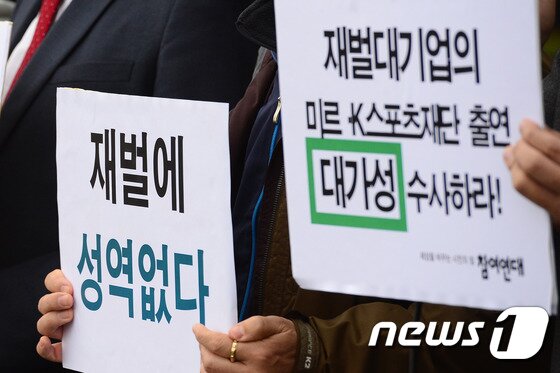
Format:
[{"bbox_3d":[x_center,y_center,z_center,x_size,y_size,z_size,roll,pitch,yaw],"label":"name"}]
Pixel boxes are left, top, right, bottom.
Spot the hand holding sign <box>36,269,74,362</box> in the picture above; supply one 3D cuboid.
[{"bbox_3d":[-0.216,0.134,3.230,0.080,0.100,0.090,2,5,20],"label":"hand holding sign"}]

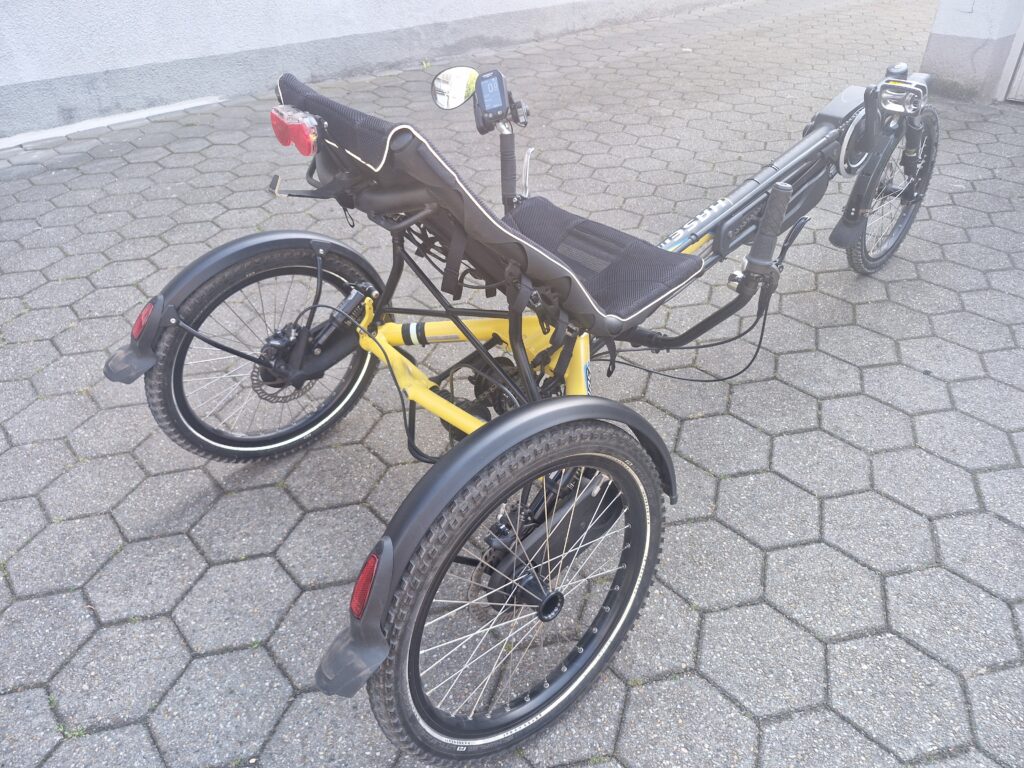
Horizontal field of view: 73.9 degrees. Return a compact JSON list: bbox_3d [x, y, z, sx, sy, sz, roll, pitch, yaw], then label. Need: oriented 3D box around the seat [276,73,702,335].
[{"bbox_3d":[-0.032,-0.298,1.137,0.620,0.450,0.420,-28,43,-31],"label":"seat"}]

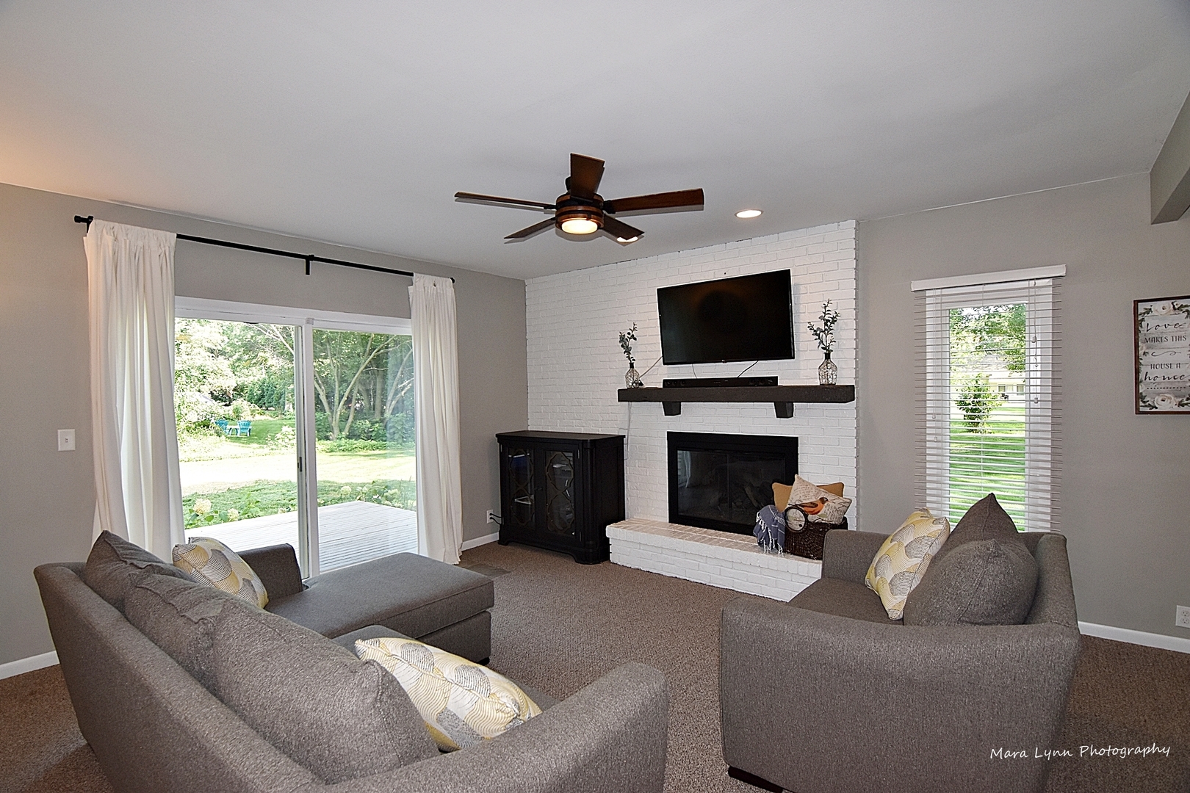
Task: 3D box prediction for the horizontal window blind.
[{"bbox_3d":[2.318,0.061,3.159,0.720,1.540,0.070,0,1,34],"label":"horizontal window blind"}]

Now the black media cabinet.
[{"bbox_3d":[-0.315,0.845,4.652,1.140,1.010,0.390,0,1,36],"label":"black media cabinet"}]

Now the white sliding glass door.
[{"bbox_3d":[-2.039,0.391,3.759,0.120,2.000,1.830,0,1,42],"label":"white sliding glass door"}]

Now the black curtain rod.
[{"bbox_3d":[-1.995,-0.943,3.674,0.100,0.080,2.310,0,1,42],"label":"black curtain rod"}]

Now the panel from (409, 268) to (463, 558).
[{"bbox_3d":[-1.313,0.190,4.379,0.150,2.340,0.460,0,1,42],"label":"panel"}]

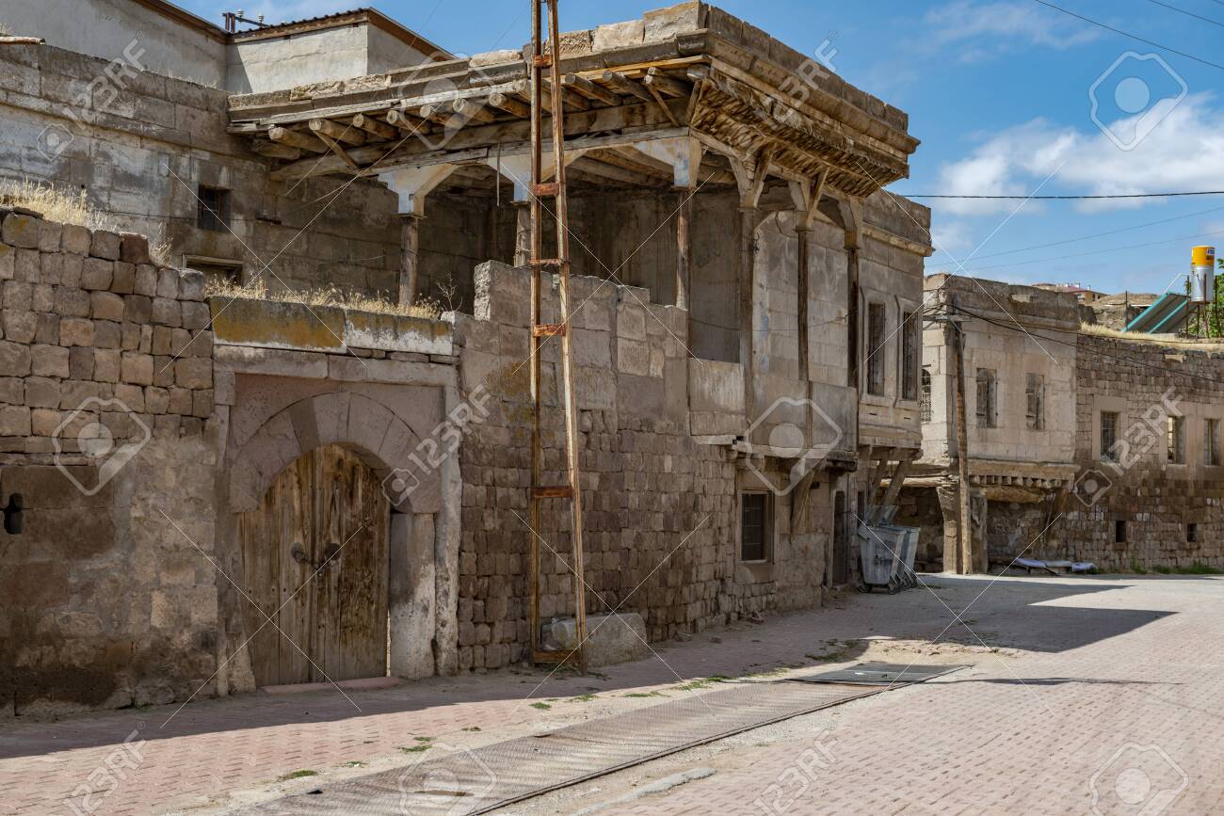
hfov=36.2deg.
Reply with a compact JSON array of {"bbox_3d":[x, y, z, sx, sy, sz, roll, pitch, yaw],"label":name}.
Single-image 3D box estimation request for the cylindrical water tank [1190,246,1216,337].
[{"bbox_3d":[15.169,-2.993,48.000,0.620,2.350,0.620,0,-3,0],"label":"cylindrical water tank"}]

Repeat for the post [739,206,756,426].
[{"bbox_3d":[1.679,-1.138,23.200,0.160,2.750,0.160,-2,-3,28],"label":"post"}]

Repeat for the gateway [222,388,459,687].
[{"bbox_3d":[-2.349,1.043,15.436,0.500,2.420,2.450,-3,-4,43],"label":"gateway"}]

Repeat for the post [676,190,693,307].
[{"bbox_3d":[0.838,-1.237,21.700,0.150,2.600,0.150,-2,-3,28],"label":"post"}]

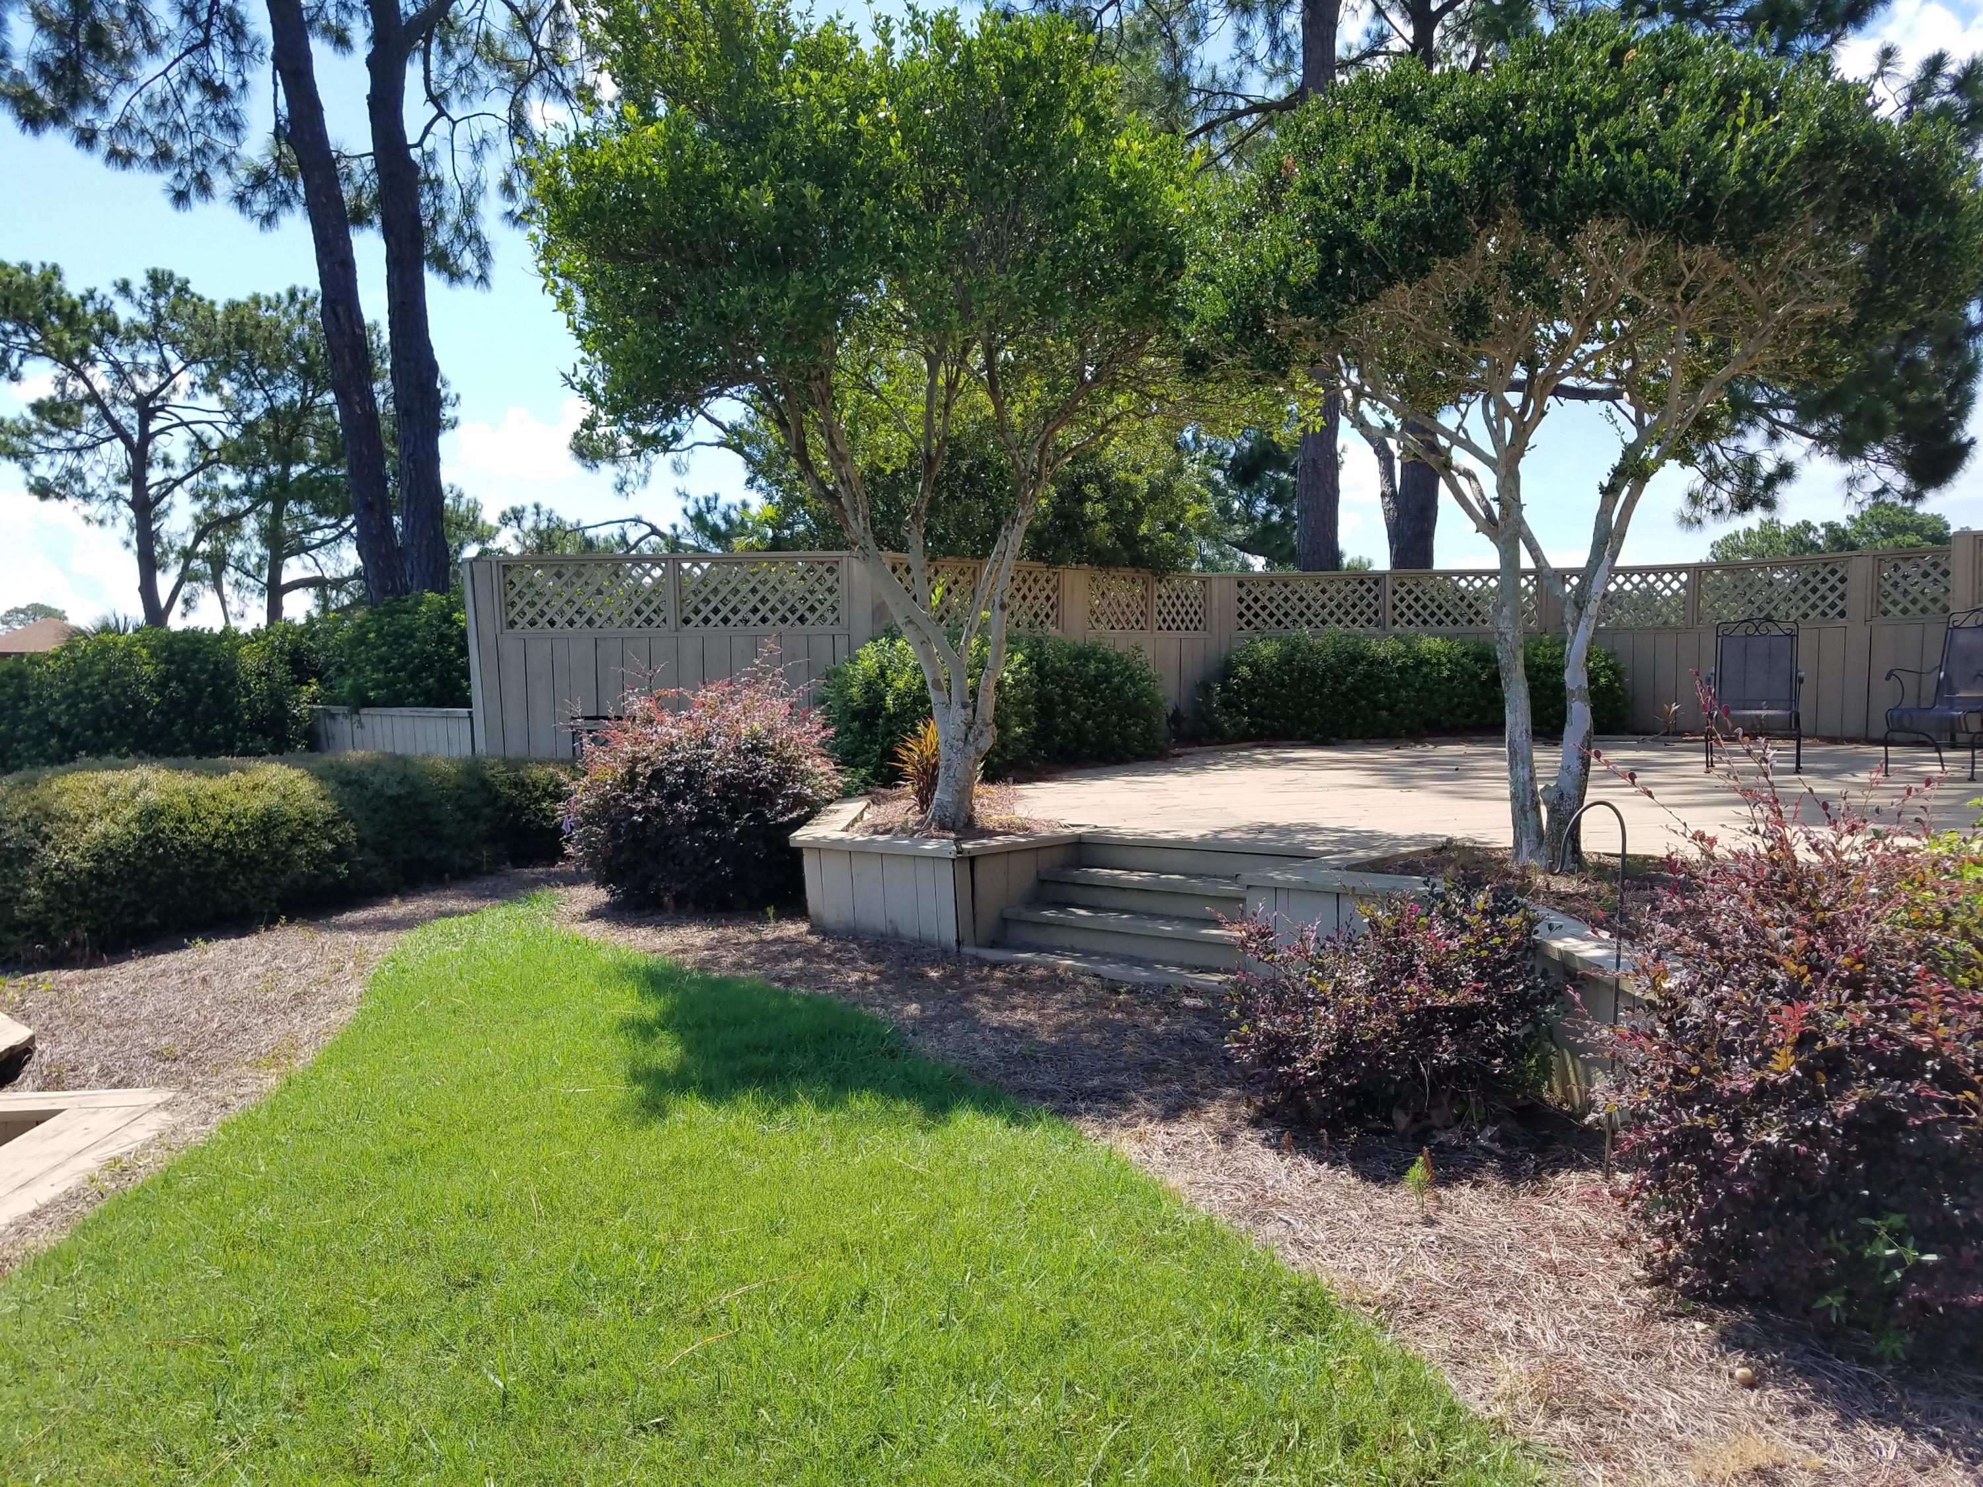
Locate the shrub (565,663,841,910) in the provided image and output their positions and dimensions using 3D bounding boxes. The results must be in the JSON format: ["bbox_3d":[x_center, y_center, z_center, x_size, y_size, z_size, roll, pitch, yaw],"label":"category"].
[{"bbox_3d":[-1.590,0.193,8.220,1.400,1.220,1.350,-1,4,-11],"label":"shrub"}]

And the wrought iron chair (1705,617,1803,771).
[{"bbox_3d":[5.630,-0.351,11.020,0.640,1.080,0.710,1,4,28],"label":"wrought iron chair"}]

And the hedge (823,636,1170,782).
[{"bbox_3d":[0.090,-0.347,11.750,1.100,1.050,3.100,2,4,38],"label":"hedge"}]

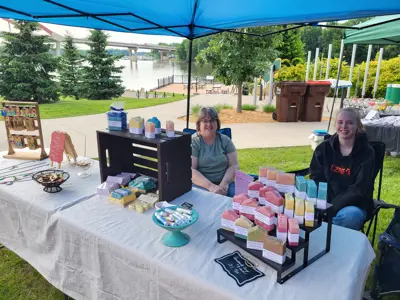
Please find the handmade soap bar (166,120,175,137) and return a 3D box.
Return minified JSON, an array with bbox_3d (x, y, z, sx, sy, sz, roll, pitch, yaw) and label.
[{"bbox_3d":[-0.150,-0.109,1.507,0.027,0.071,0.067,-5,17,-16],"label":"handmade soap bar"}]

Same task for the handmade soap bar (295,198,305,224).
[{"bbox_3d":[0.363,0.219,1.093,0.030,0.066,0.072,4,17,14],"label":"handmade soap bar"}]

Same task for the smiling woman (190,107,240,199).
[{"bbox_3d":[0.064,0.263,2.196,0.500,1.108,0.700,3,17,7],"label":"smiling woman"}]

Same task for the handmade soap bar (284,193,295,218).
[{"bbox_3d":[0.333,0.200,1.106,0.029,0.080,0.066,3,17,9],"label":"handmade soap bar"}]

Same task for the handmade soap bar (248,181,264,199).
[{"bbox_3d":[0.233,0.158,1.219,0.068,0.065,0.027,8,18,25],"label":"handmade soap bar"}]

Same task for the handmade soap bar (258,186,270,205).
[{"bbox_3d":[0.279,0.189,1.195,0.074,0.068,0.029,12,20,36],"label":"handmade soap bar"}]

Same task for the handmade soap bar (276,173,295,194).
[{"bbox_3d":[0.335,0.124,1.179,0.069,0.067,0.027,4,17,13],"label":"handmade soap bar"}]

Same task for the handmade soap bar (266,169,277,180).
[{"bbox_3d":[0.305,0.117,1.206,0.069,0.067,0.027,5,17,16],"label":"handmade soap bar"}]

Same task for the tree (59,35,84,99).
[{"bbox_3d":[-6.582,-4.234,15.452,1.450,3.200,1.450,1,16,0],"label":"tree"}]

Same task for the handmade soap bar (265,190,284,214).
[{"bbox_3d":[0.287,0.199,1.159,0.029,0.068,0.071,-13,21,-38],"label":"handmade soap bar"}]

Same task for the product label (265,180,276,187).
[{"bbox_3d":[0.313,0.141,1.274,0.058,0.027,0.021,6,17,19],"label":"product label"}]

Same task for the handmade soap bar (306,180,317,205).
[{"bbox_3d":[0.412,0.158,1.105,0.029,0.082,0.066,3,17,9],"label":"handmade soap bar"}]

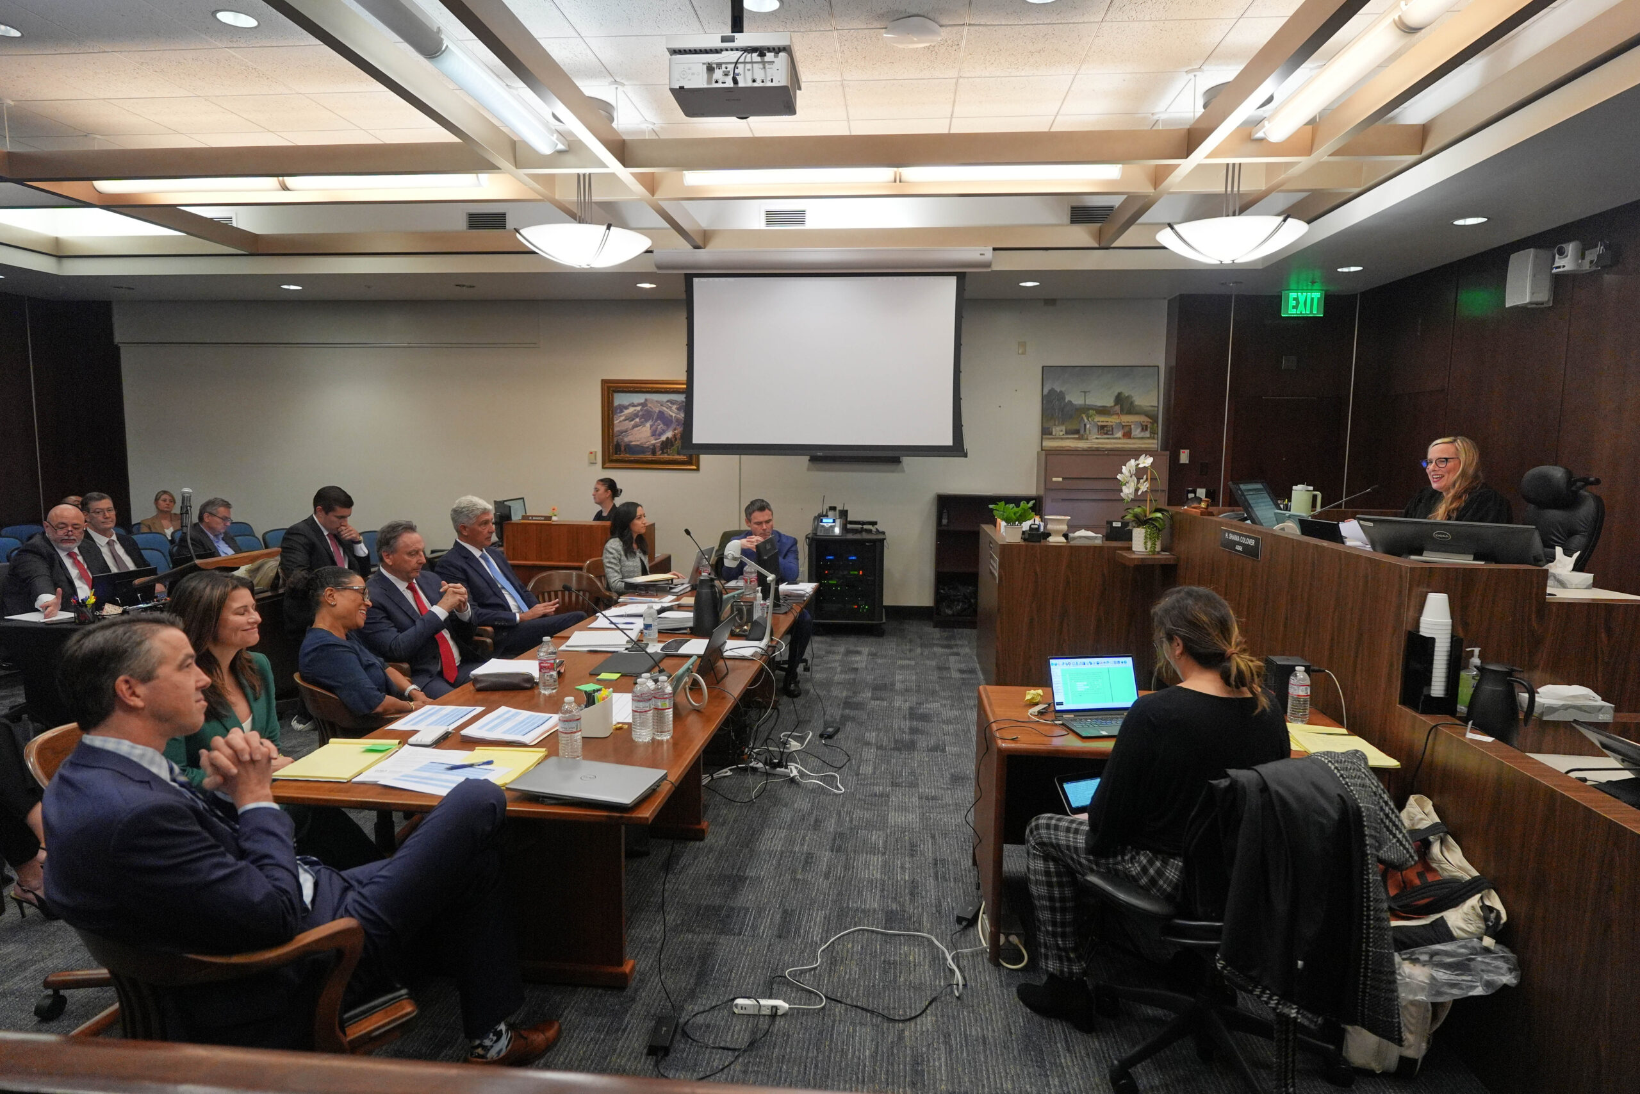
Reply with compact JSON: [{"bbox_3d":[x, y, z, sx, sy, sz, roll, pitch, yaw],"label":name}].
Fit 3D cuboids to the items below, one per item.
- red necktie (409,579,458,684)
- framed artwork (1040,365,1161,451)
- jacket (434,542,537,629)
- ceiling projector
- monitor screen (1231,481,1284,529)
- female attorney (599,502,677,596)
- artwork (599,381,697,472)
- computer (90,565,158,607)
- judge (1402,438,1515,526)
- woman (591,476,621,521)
[{"bbox_3d":[-1.601,0.356,3.794,0.060,0.460,0.090,-20,4,7],"label":"red necktie"},{"bbox_3d":[2.579,-1.271,8.426,1.110,0.760,0.050,1,6,5],"label":"framed artwork"},{"bbox_3d":[-1.661,0.312,4.502,0.460,0.620,0.500,3,7,21],"label":"jacket"},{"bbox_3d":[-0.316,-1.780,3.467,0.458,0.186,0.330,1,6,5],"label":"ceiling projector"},{"bbox_3d":[2.256,-0.240,4.705,0.400,0.320,0.060,-4,-26,-38],"label":"monitor screen"},{"bbox_3d":[-1.186,0.338,6.290,0.750,1.300,0.520,1,6,3],"label":"female attorney"},{"bbox_3d":[-1.690,-1.197,8.983,1.000,0.885,0.060,1,6,5],"label":"artwork"},{"bbox_3d":[-3.944,0.233,5.137,0.290,0.220,0.360,4,7,30],"label":"computer"},{"bbox_3d":[2.581,0.135,3.878,0.780,1.240,0.540,-1,6,-13],"label":"judge"},{"bbox_3d":[-2.016,0.038,8.046,0.750,1.280,0.500,1,6,2],"label":"woman"}]

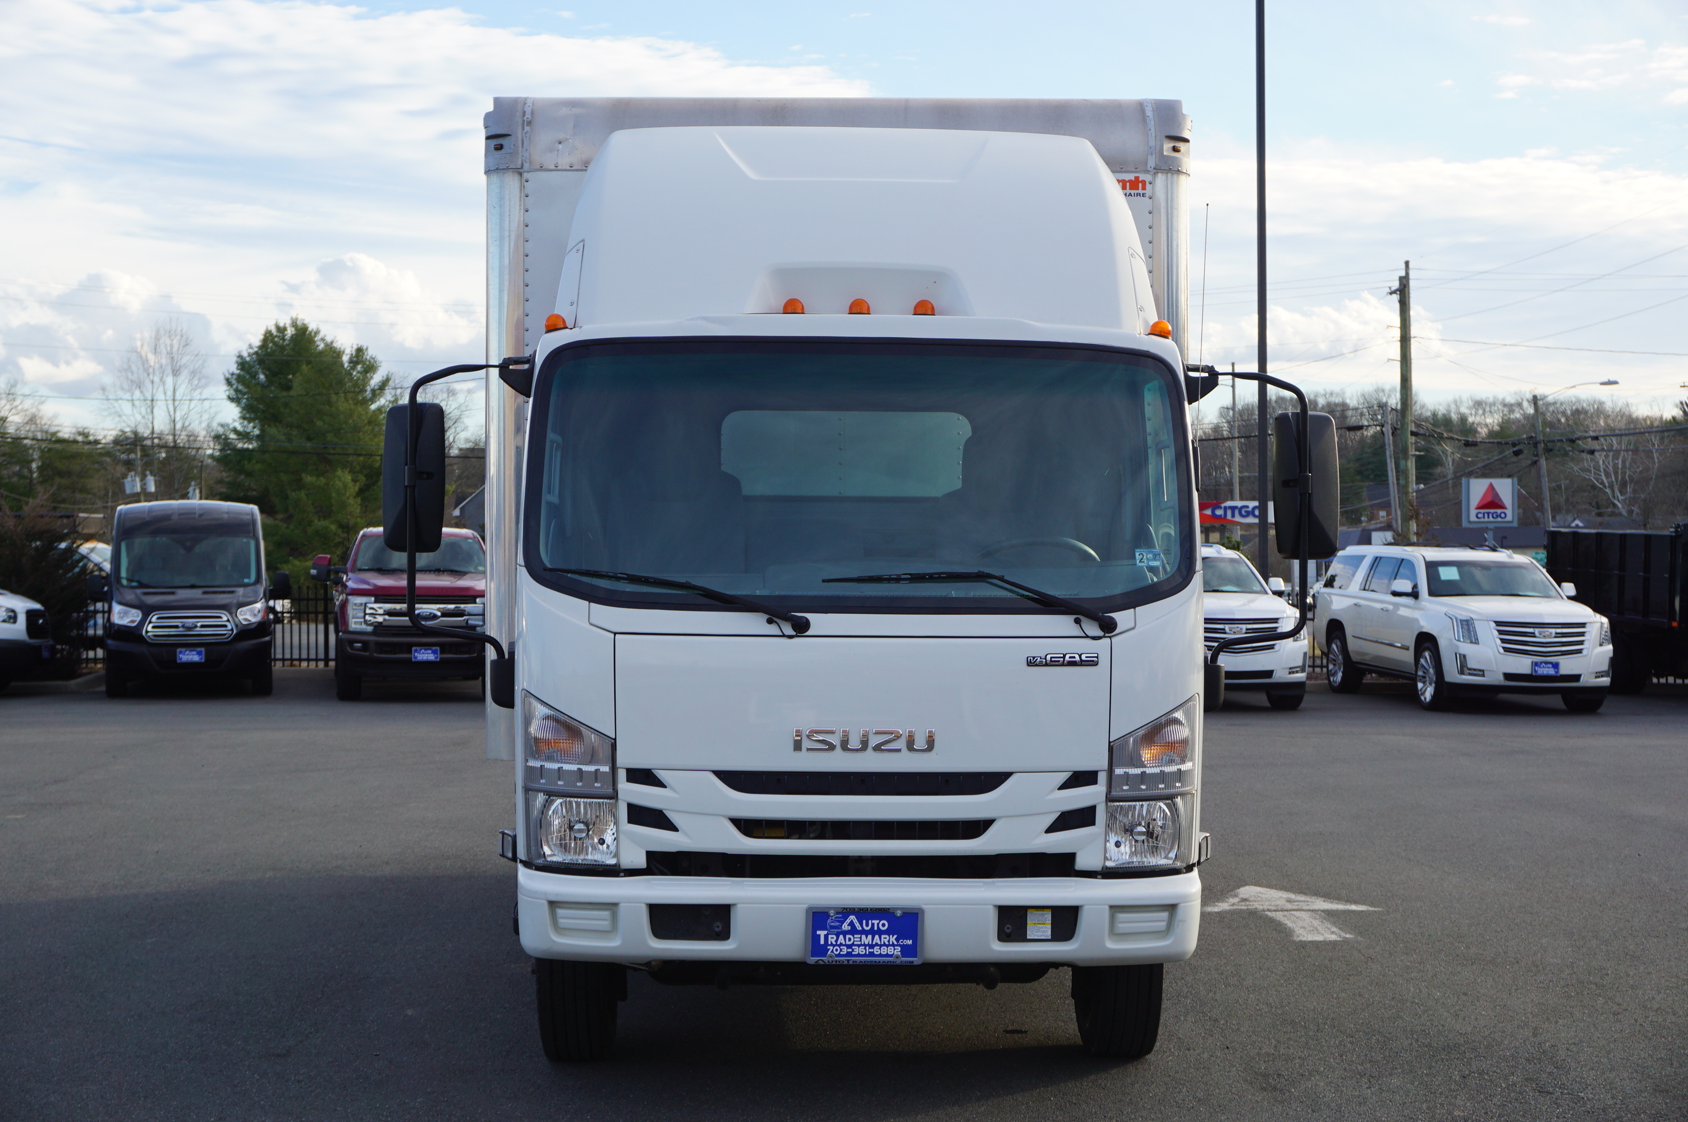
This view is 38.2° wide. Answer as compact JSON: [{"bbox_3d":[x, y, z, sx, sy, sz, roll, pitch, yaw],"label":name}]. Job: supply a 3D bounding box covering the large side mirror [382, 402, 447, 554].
[{"bbox_3d":[-1.195,-0.231,6.780,0.175,0.415,0.100,0,0,18],"label":"large side mirror"}]

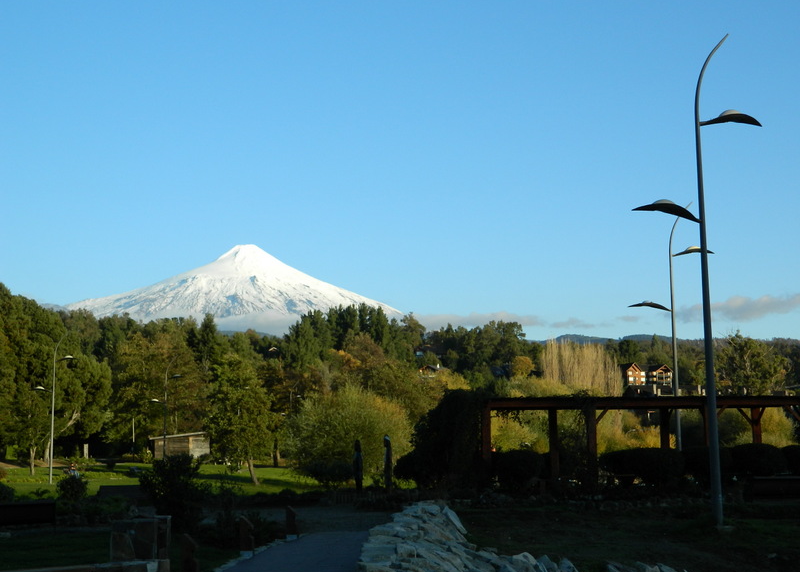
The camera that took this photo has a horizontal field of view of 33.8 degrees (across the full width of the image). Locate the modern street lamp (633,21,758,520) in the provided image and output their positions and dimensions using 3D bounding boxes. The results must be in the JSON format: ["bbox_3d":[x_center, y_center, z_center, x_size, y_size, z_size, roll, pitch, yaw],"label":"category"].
[{"bbox_3d":[5.671,-0.279,24.509,3.050,9.300,0.450,3,-8,-25],"label":"modern street lamp"}]

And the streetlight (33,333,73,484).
[{"bbox_3d":[-21.412,7.505,81.444,3.050,9.300,0.450,-2,-7,11],"label":"streetlight"}]

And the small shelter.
[{"bbox_3d":[-19.919,14.616,119.000,4.400,2.700,3.200,-4,-8,22],"label":"small shelter"}]

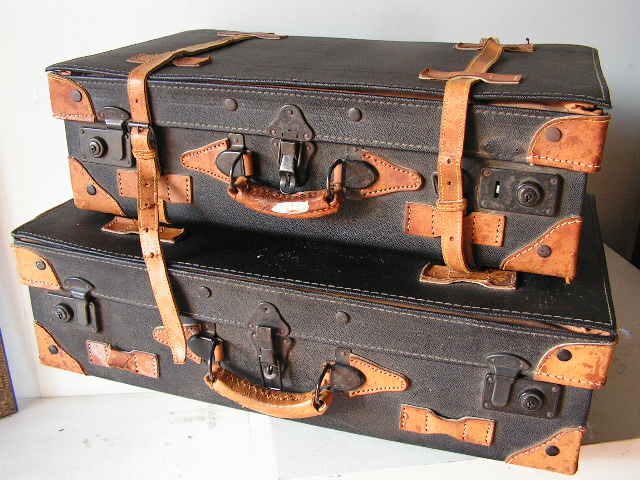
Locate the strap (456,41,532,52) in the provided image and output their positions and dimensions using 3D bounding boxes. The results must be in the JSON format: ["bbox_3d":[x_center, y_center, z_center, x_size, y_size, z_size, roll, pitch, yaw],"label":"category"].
[{"bbox_3d":[0.243,-0.273,0.925,0.109,0.014,0.039,8,26,17],"label":"strap"}]

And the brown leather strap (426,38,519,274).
[{"bbox_3d":[0.192,-0.124,0.828,0.056,0.196,0.407,8,25,17],"label":"brown leather strap"}]

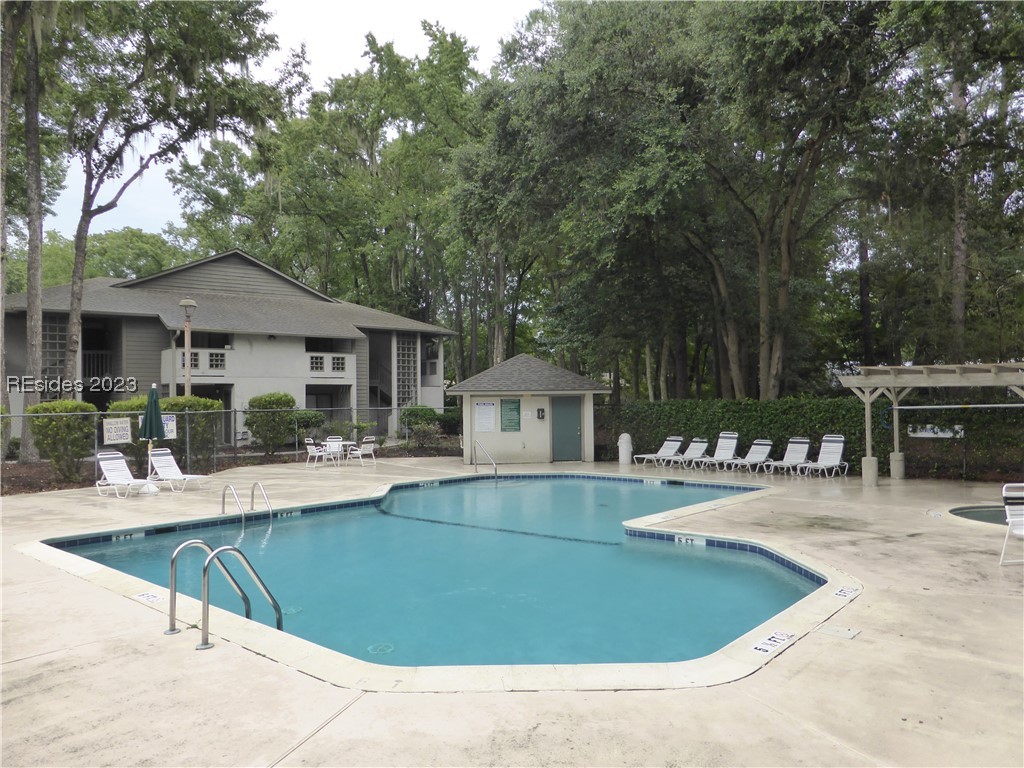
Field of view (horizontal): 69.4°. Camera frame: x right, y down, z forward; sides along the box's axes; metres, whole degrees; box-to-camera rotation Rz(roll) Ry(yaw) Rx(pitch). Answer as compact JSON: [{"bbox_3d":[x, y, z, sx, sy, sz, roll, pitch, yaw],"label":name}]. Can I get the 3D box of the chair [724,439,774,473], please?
[{"bbox_3d":[6.578,1.995,20.335,1.566,0.811,0.677,0,0,-41],"label":"chair"}]

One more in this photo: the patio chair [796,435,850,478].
[{"bbox_3d":[8.178,1.888,19.375,1.400,1.021,0.677,0,0,-40],"label":"patio chair"}]

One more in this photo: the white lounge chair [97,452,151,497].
[{"bbox_3d":[-8.309,1.956,15.961,1.503,0.871,0.677,0,0,33],"label":"white lounge chair"}]

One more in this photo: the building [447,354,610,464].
[{"bbox_3d":[0.310,0.705,24.950,5.000,3.430,4.900,0,0,-5],"label":"building"}]

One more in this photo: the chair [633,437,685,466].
[{"bbox_3d":[4.393,1.991,21.835,1.551,0.826,0.677,0,0,-40],"label":"chair"}]

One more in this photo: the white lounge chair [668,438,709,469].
[{"bbox_3d":[5.083,1.994,21.372,1.559,0.818,0.677,0,0,-40],"label":"white lounge chair"}]

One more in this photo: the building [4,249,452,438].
[{"bbox_3d":[-13.430,-1.724,33.230,19.800,8.300,12.000,0,0,-44],"label":"building"}]

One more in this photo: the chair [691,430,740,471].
[{"bbox_3d":[5.822,1.905,20.833,1.400,0.993,0.677,0,0,-41],"label":"chair"}]

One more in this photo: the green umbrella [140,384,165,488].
[{"bbox_3d":[-7.886,1.167,16.200,0.560,2.330,0.560,2,0,0],"label":"green umbrella"}]

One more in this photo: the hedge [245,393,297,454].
[{"bbox_3d":[-8.262,1.351,25.300,1.780,2.100,1.750,0,0,0],"label":"hedge"}]

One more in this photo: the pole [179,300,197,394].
[{"bbox_3d":[-10.077,-0.144,23.000,0.520,5.100,0.520,0,0,0],"label":"pole"}]

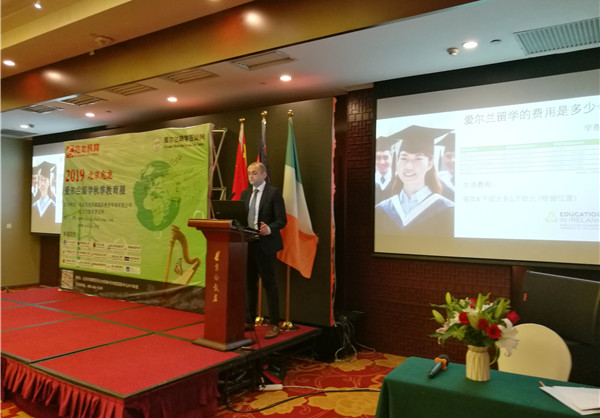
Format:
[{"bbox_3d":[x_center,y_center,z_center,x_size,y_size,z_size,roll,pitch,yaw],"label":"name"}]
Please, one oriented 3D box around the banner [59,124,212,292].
[{"bbox_3d":[-2.431,0.116,6.629,3.220,2.360,0.100,0,-2,33],"label":"banner"}]

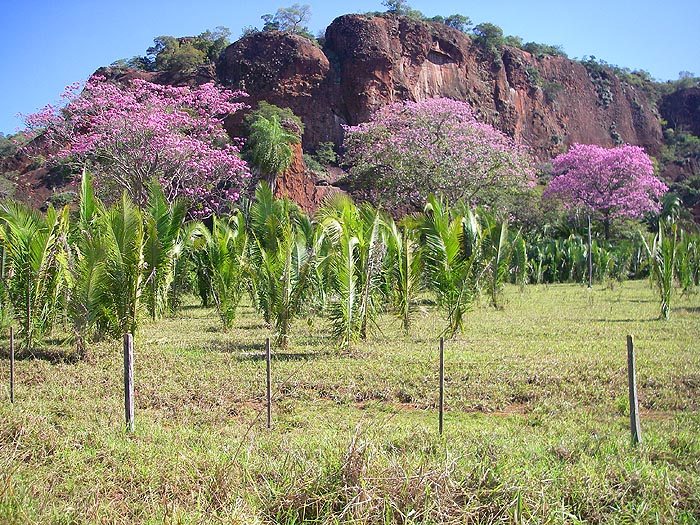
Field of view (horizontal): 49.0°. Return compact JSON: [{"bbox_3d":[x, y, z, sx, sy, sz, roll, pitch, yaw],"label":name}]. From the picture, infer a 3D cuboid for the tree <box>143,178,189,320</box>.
[{"bbox_3d":[-6.243,-0.372,26.000,1.556,4.669,1.700,0,0,0],"label":"tree"}]

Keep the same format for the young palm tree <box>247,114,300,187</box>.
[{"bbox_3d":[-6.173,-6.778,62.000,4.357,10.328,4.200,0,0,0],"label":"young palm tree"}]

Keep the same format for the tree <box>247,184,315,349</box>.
[{"bbox_3d":[-1.738,0.076,19.500,1.675,4.213,1.700,0,0,0],"label":"tree"}]

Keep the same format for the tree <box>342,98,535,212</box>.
[{"bbox_3d":[7.256,-6.641,63.000,15.742,13.610,13.500,0,0,0],"label":"tree"}]

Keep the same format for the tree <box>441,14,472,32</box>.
[{"bbox_3d":[15.939,-35.545,115.000,4.789,3.143,4.200,0,0,0],"label":"tree"}]

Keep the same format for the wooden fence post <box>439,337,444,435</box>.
[{"bbox_3d":[1.238,1.665,10.400,0.070,1.326,0.070,0,0,0],"label":"wooden fence post"}]

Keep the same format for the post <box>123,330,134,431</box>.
[{"bbox_3d":[-2.793,1.524,9.700,0.115,1.256,0.115,0,0,0],"label":"post"}]

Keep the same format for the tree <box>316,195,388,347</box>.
[{"bbox_3d":[0.036,0.217,18.500,1.685,3.708,1.750,0,0,0],"label":"tree"}]

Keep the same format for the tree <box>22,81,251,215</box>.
[{"bbox_3d":[-13.059,-5.444,47.000,13.946,11.866,12.500,0,0,0],"label":"tree"}]

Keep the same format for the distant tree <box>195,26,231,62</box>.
[{"bbox_3d":[-17.894,-28.306,100.000,4.685,4.815,4.600,0,0,0],"label":"distant tree"}]

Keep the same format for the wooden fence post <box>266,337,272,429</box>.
[{"bbox_3d":[-1.121,1.671,10.700,0.065,1.281,0.065,0,0,0],"label":"wooden fence post"}]

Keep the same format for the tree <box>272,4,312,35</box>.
[{"bbox_3d":[-7.109,-29.839,95.000,4.945,4.080,4.800,0,0,0],"label":"tree"}]

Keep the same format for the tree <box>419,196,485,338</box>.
[{"bbox_3d":[2.708,0.133,20.500,1.761,3.788,1.800,0,0,0],"label":"tree"}]

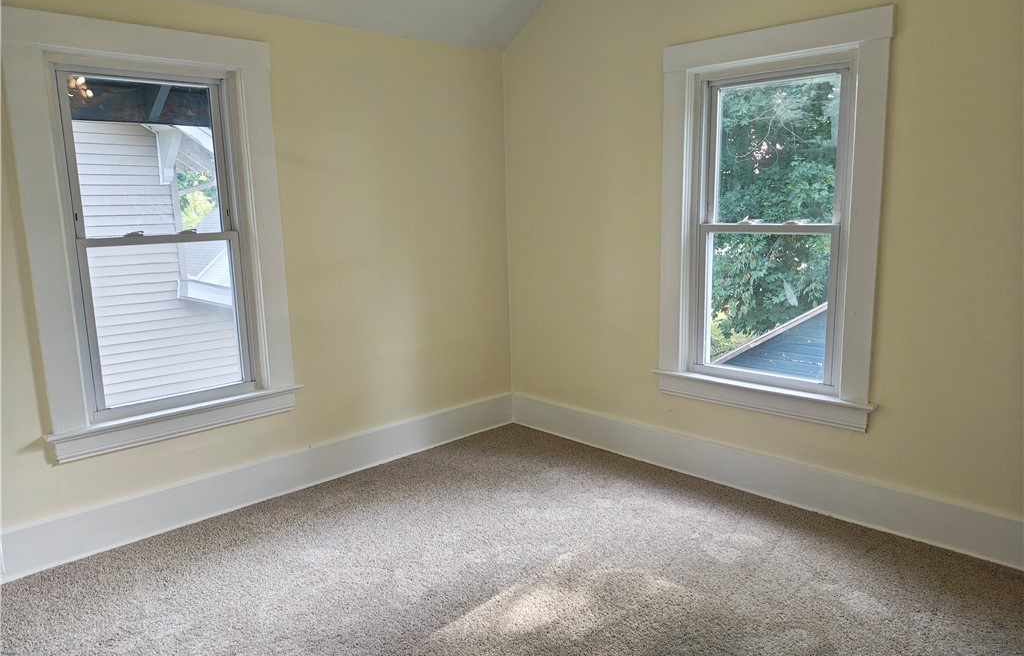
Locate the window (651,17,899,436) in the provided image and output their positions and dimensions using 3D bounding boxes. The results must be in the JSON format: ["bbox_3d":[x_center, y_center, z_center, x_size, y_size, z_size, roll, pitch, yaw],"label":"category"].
[{"bbox_3d":[1.137,-0.457,3.382,0.120,1.723,1.087,-11,14,-43],"label":"window"}]

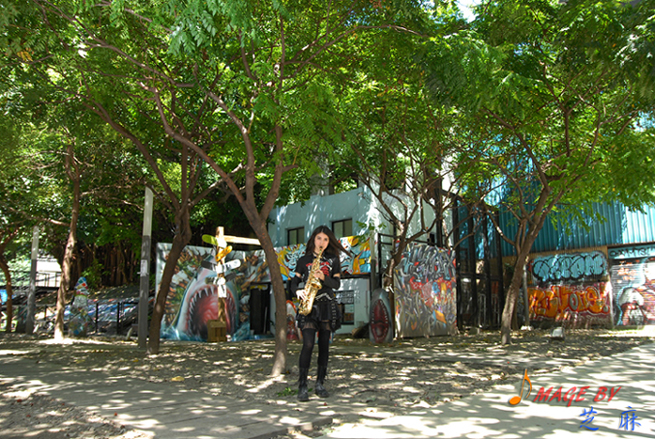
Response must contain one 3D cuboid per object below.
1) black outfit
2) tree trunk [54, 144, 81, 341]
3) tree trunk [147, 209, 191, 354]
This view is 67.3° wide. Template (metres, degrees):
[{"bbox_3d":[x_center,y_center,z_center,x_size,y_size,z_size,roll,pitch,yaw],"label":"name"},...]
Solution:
[{"bbox_3d":[-0.115,0.981,4.761,0.530,1.430,0.420,0,-10,0],"label":"black outfit"},{"bbox_3d":[-7.575,0.581,14.330,0.510,5.670,0.480,0,-10,0],"label":"tree trunk"},{"bbox_3d":[-3.040,1.162,9.598,0.680,2.820,0.450,0,-10,0],"label":"tree trunk"}]

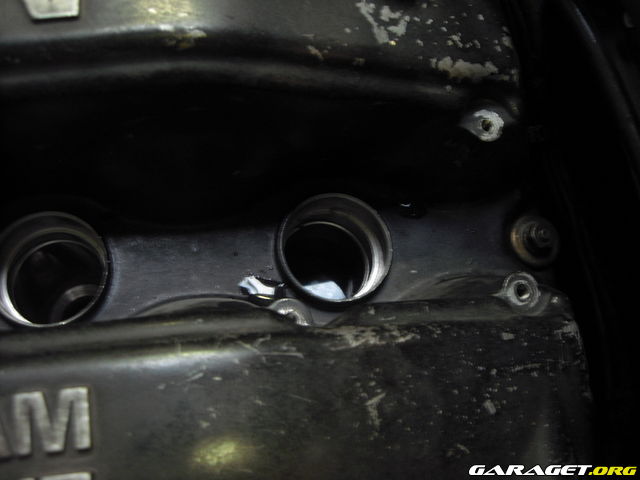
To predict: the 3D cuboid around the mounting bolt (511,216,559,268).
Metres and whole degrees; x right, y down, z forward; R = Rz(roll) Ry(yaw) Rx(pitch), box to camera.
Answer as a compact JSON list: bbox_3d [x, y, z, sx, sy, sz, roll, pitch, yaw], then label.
[{"bbox_3d":[0.083,-0.001,0.256,0.019,0.013,0.019,-2,75,-8],"label":"mounting bolt"}]

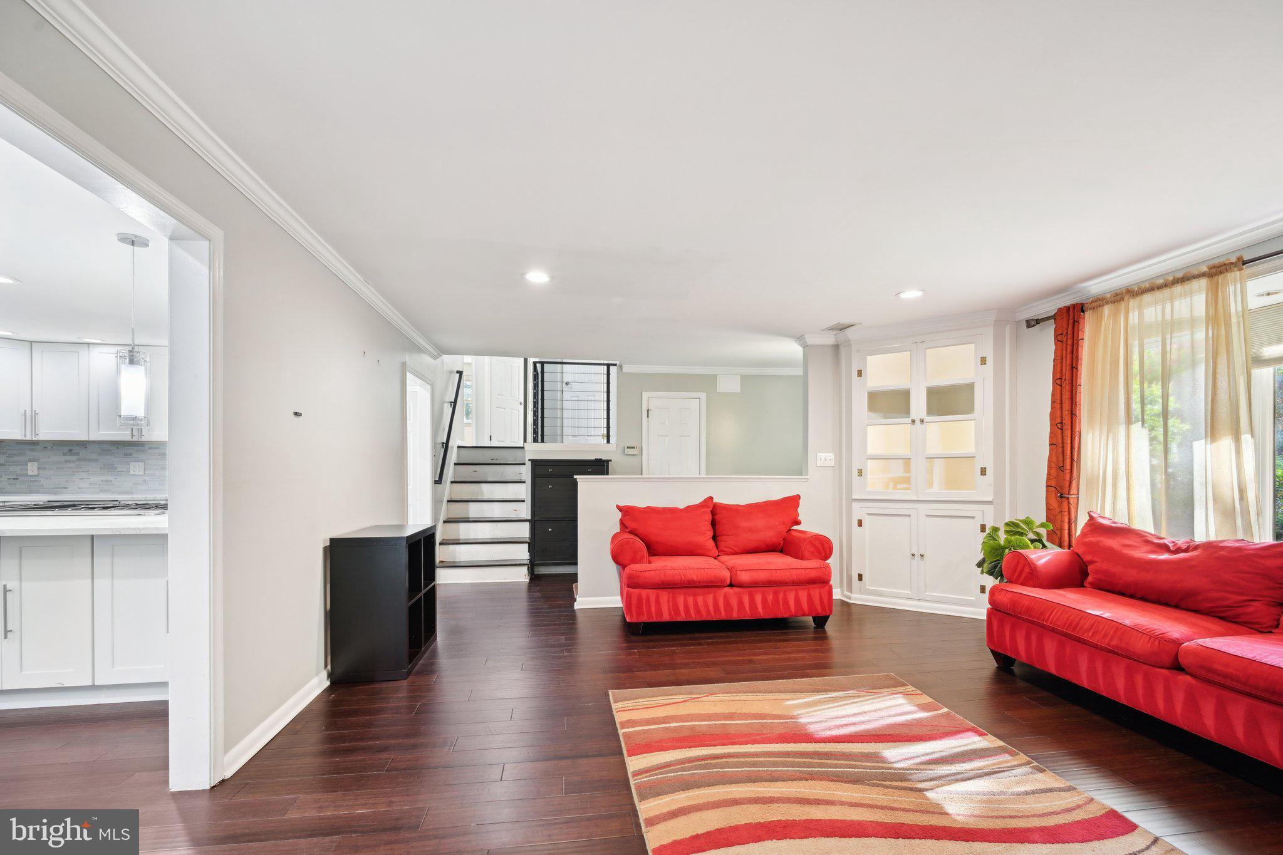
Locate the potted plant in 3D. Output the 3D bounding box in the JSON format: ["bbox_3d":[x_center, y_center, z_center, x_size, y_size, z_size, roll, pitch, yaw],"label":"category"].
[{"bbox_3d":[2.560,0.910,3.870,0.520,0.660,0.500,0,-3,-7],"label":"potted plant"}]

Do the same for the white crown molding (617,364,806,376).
[{"bbox_3d":[0.849,-0.652,6.464,2.180,0.080,0.070,0,-3,-8],"label":"white crown molding"}]

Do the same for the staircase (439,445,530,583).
[{"bbox_3d":[-1.780,0.939,6.700,0.950,1.470,1.580,0,-3,-9],"label":"staircase"}]

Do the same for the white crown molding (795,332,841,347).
[{"bbox_3d":[1.610,-0.786,5.190,0.430,0.100,0.110,0,-3,-8],"label":"white crown molding"}]

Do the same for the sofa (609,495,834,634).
[{"bbox_3d":[0.580,1.029,4.520,1.660,0.940,0.880,0,-3,-8],"label":"sofa"}]

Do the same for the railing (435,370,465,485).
[{"bbox_3d":[-2.140,-0.049,6.420,0.090,1.380,1.430,0,-3,-8],"label":"railing"}]

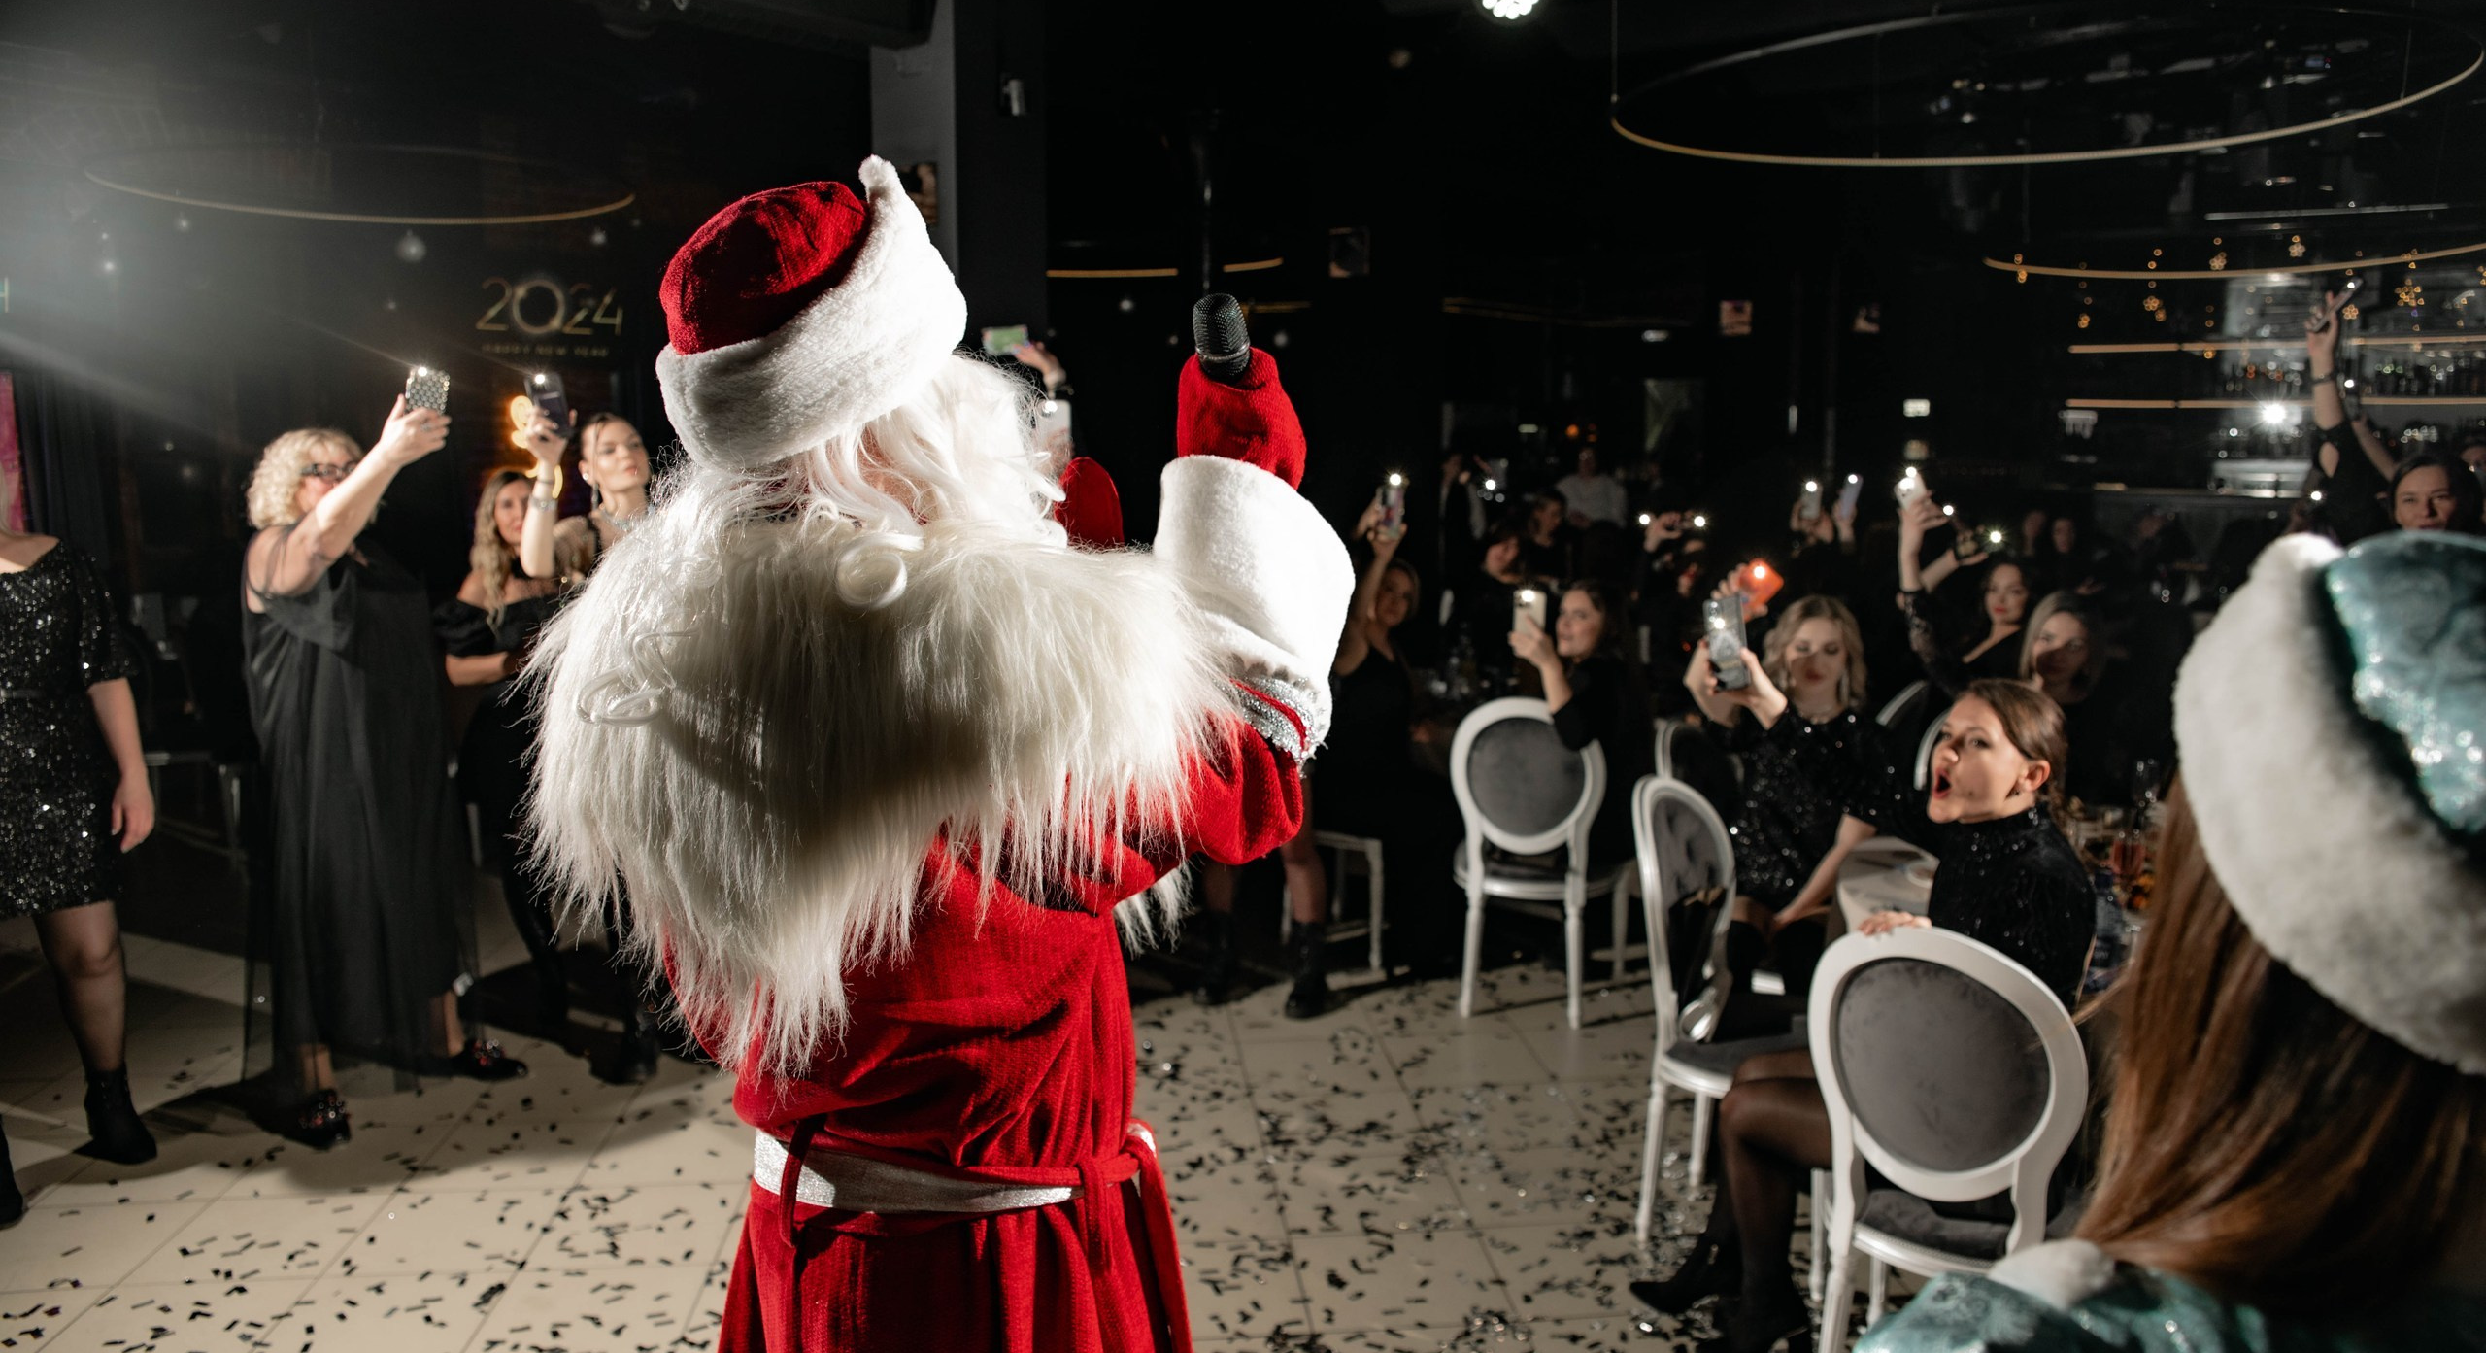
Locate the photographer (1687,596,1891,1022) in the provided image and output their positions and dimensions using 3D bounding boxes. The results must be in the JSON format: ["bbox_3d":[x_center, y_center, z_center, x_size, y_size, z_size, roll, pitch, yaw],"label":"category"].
[{"bbox_3d":[1.407,0.469,4.171,0.580,1.290,0.750,3,8,22],"label":"photographer"}]

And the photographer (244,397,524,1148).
[{"bbox_3d":[-2.261,0.200,4.362,0.650,1.800,0.560,5,9,32],"label":"photographer"}]

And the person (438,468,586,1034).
[{"bbox_3d":[-2.141,0.199,4.975,0.520,1.640,0.420,-5,9,-30],"label":"person"}]

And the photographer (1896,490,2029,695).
[{"bbox_3d":[2.432,0.169,5.527,0.580,1.500,0.650,4,9,29],"label":"photographer"}]

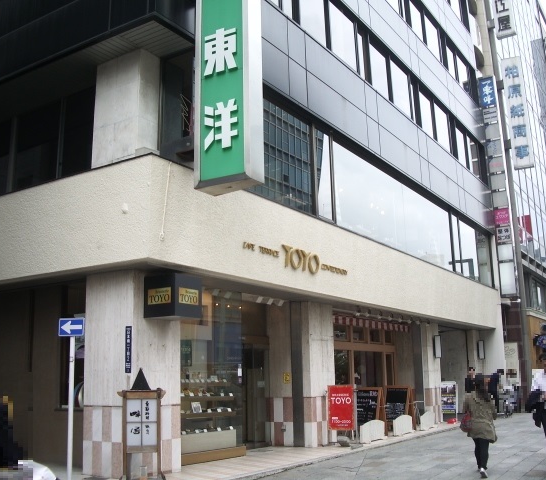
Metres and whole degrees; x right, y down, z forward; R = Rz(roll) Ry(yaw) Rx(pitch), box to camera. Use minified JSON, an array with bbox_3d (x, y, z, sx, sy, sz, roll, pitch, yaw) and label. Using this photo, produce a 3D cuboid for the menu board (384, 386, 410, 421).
[{"bbox_3d":[3.423,4.558,17.590,0.700,1.220,0.500,-9,-15,32],"label":"menu board"}]

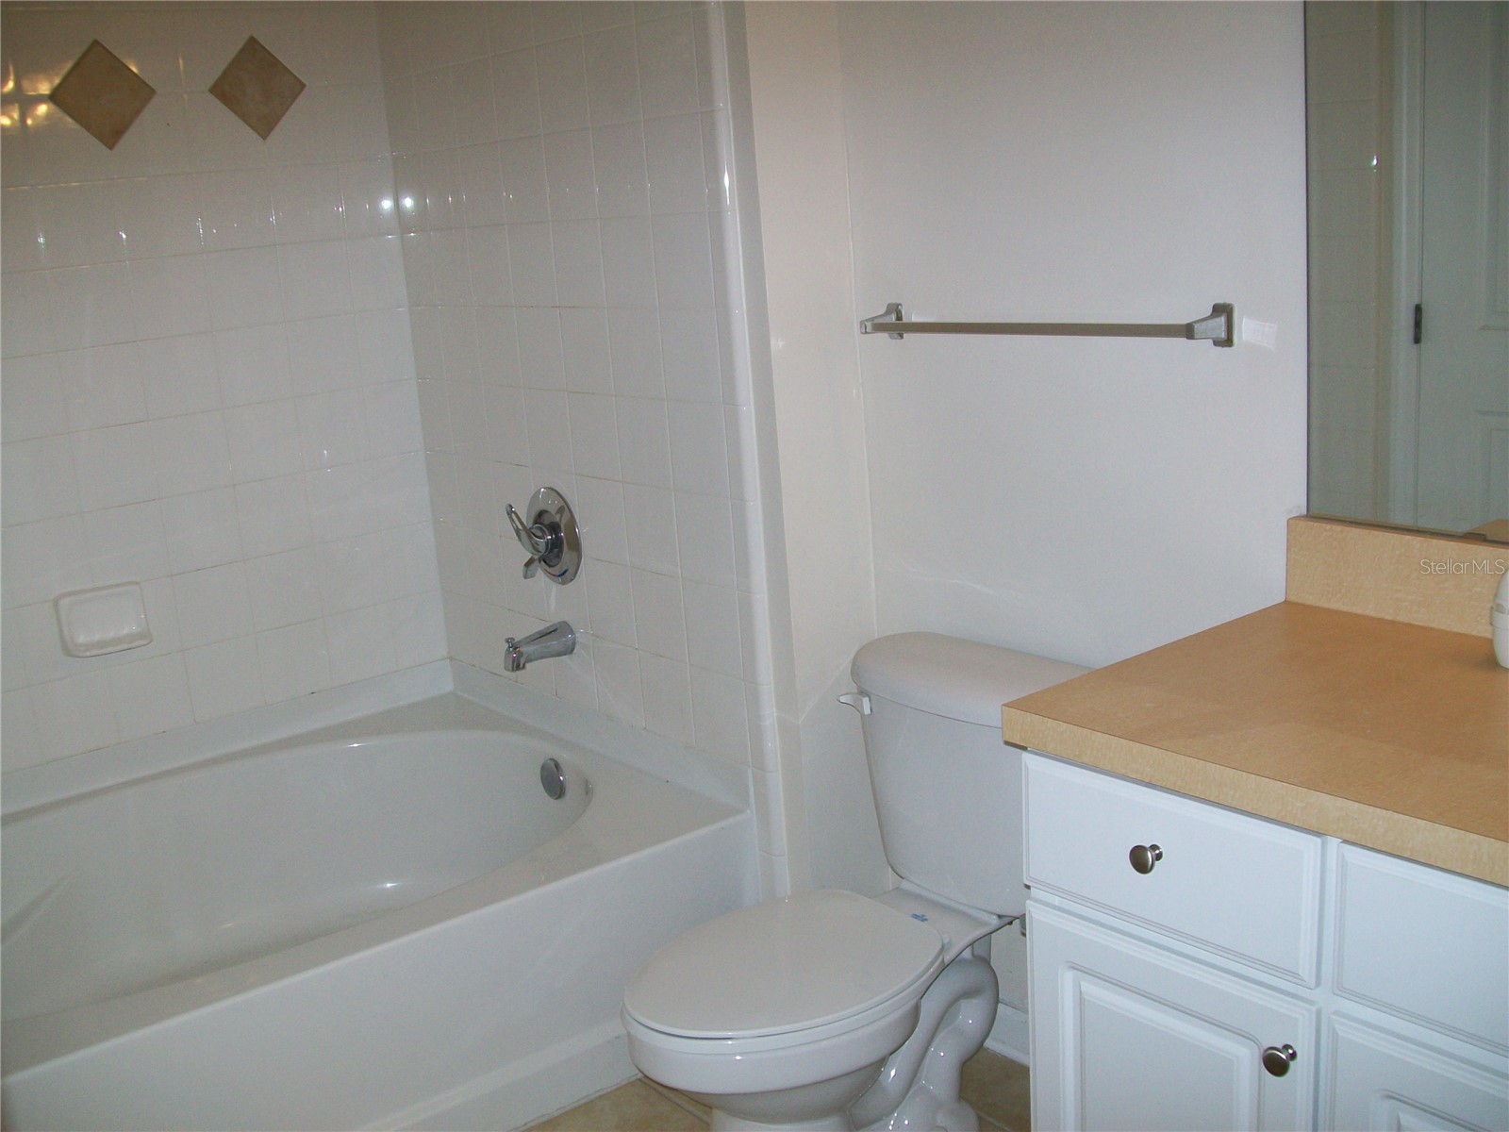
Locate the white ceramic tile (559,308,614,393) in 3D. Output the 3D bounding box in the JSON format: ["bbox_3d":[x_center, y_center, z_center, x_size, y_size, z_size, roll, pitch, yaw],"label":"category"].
[{"bbox_3d":[-0.302,-0.386,2.817,0.009,0.152,0.152,-14,16,-37],"label":"white ceramic tile"}]

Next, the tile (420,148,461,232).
[{"bbox_3d":[-0.602,-0.733,3.067,0.009,0.152,0.152,-15,17,-37],"label":"tile"}]

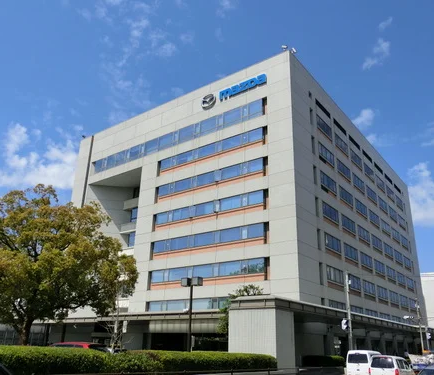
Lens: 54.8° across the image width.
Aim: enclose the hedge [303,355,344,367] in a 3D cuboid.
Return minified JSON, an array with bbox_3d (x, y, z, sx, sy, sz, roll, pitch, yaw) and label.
[{"bbox_3d":[9.178,14.798,35.763,1.050,0.860,6.653,-14,-26,35],"label":"hedge"}]

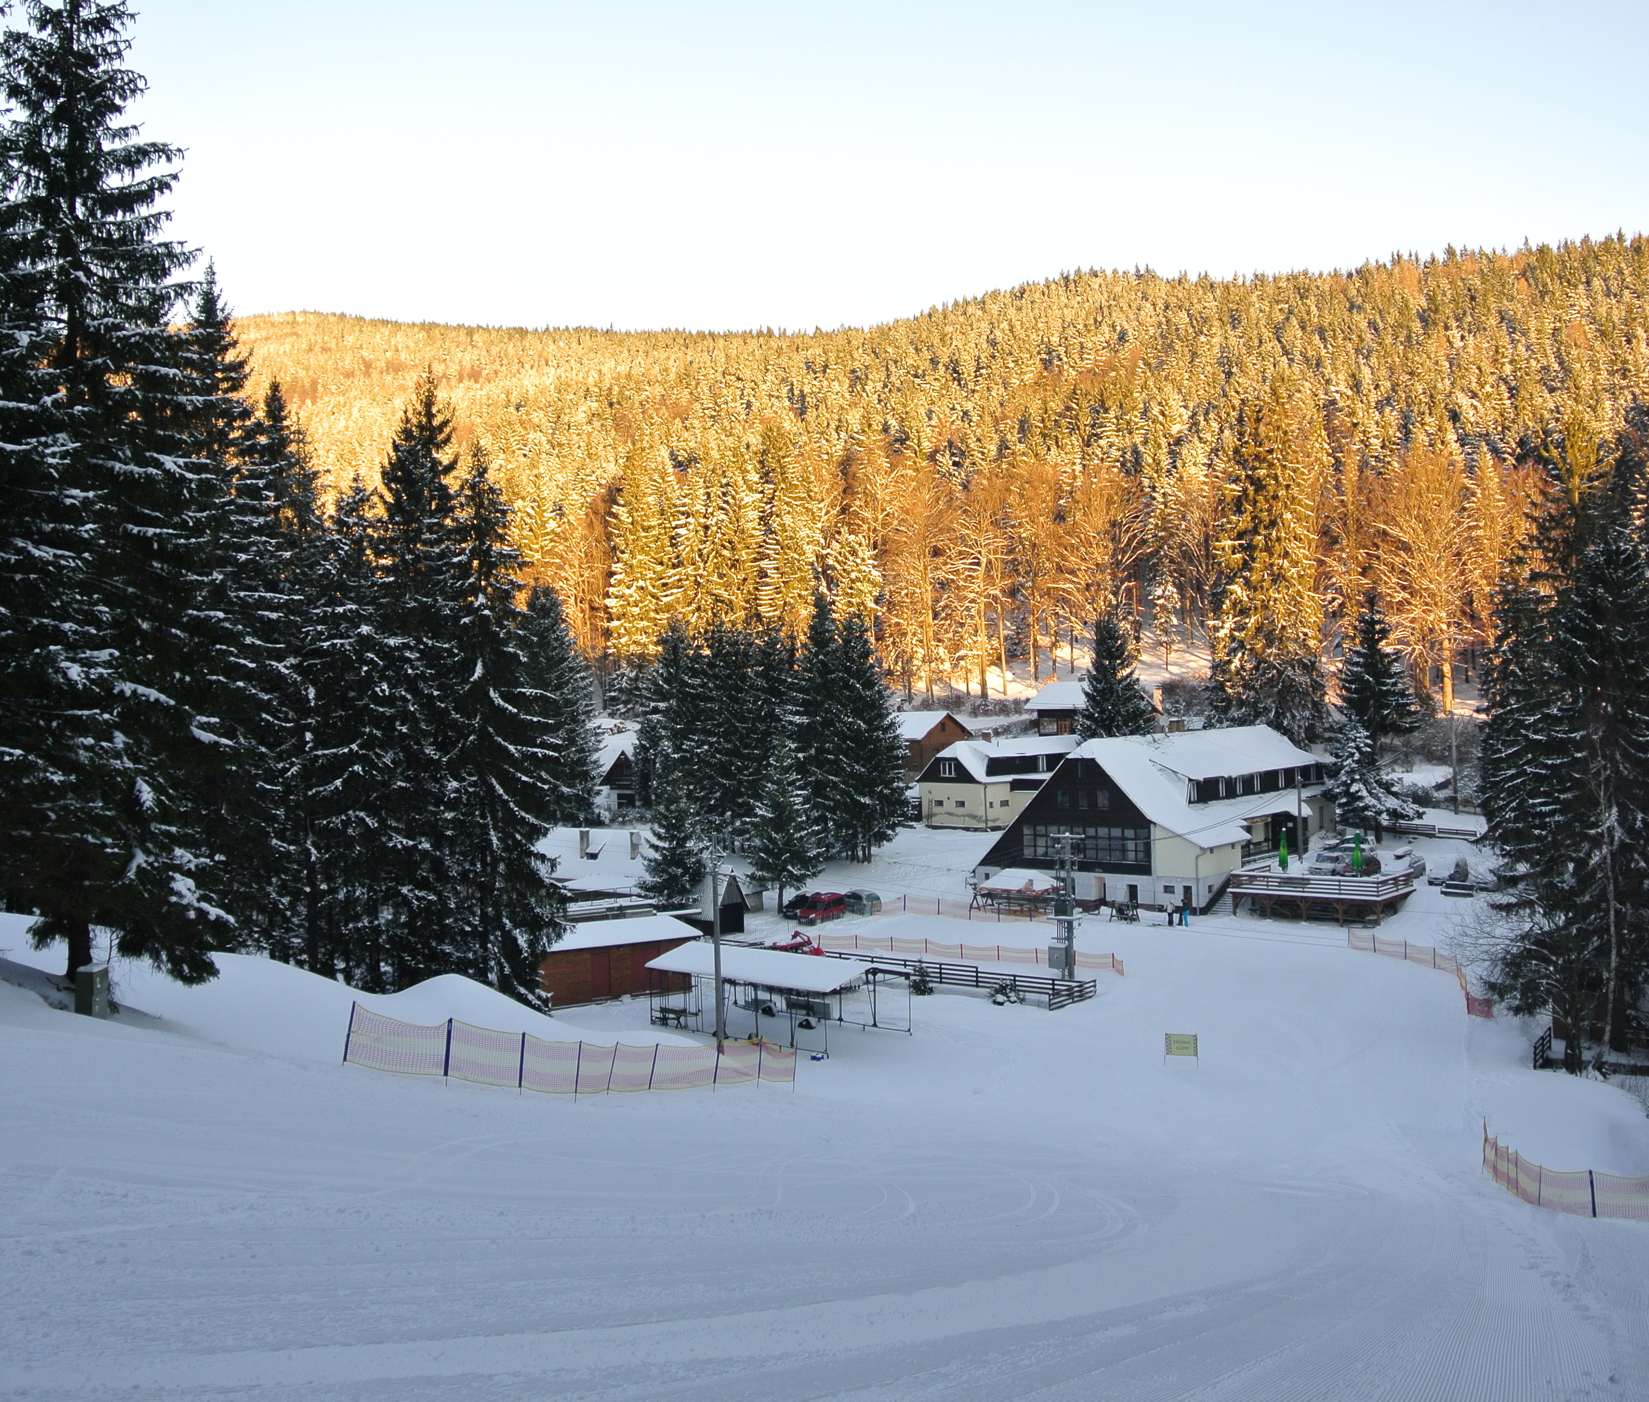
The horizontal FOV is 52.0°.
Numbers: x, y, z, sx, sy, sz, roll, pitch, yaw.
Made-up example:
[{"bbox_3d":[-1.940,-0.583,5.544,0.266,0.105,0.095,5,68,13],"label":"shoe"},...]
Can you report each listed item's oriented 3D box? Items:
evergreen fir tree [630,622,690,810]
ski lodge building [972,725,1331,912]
[{"bbox_3d":[-14.313,1.888,150.000,6.000,18.010,6.000,-2,1,-5],"label":"evergreen fir tree"},{"bbox_3d":[27.330,8.584,132.824,18.800,12.100,29.000,-1,1,39],"label":"ski lodge building"}]

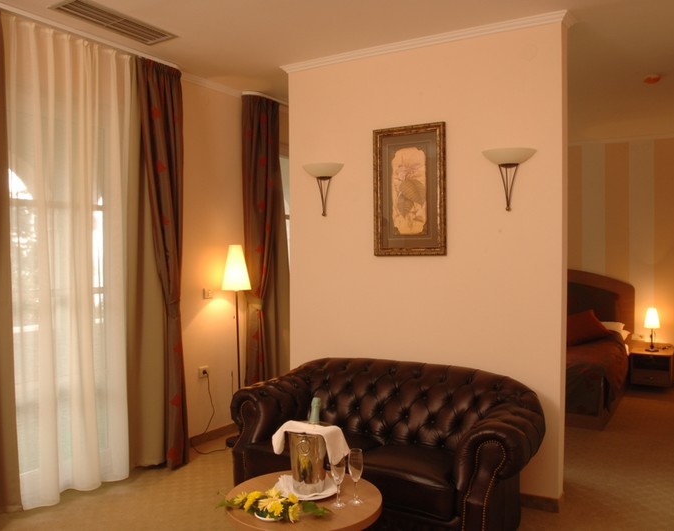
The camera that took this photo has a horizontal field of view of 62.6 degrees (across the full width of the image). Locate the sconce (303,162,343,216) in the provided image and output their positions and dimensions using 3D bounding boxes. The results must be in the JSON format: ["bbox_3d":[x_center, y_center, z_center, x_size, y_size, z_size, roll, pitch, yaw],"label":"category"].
[{"bbox_3d":[-0.093,-0.526,3.837,0.285,0.360,0.160,1,2,29],"label":"sconce"}]

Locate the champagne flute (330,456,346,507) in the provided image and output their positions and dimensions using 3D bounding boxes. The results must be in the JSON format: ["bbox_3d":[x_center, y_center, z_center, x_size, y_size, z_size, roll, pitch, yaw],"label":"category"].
[{"bbox_3d":[0.006,0.836,2.165,0.058,0.207,0.058,0,1,-3],"label":"champagne flute"}]

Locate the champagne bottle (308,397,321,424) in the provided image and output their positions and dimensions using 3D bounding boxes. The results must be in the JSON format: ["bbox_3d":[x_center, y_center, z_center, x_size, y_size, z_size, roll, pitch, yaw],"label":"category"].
[{"bbox_3d":[-0.096,0.725,2.360,0.088,0.320,0.088,5,-3,0],"label":"champagne bottle"}]

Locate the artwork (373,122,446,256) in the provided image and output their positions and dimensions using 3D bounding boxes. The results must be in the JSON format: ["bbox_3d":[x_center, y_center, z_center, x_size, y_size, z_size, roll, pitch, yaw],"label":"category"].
[{"bbox_3d":[0.449,-0.466,3.480,0.479,0.811,0.030,1,1,28],"label":"artwork"}]

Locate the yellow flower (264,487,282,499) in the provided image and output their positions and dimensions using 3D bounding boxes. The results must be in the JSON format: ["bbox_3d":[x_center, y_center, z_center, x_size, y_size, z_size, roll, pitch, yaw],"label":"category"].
[{"bbox_3d":[-0.248,0.875,2.130,0.072,0.045,0.060,0,1,3],"label":"yellow flower"}]

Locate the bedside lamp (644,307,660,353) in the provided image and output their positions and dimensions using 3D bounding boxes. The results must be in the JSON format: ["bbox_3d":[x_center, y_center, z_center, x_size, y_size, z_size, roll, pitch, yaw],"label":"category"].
[{"bbox_3d":[3.393,0.685,5.980,0.170,0.480,0.170,1,2,29],"label":"bedside lamp"}]

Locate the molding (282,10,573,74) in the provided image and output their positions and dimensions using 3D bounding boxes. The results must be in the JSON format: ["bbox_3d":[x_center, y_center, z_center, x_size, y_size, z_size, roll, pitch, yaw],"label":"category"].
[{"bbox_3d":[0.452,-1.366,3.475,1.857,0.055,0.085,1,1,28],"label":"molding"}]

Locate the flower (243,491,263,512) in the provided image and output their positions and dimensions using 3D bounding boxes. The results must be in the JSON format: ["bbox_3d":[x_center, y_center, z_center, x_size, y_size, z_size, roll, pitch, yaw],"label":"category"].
[{"bbox_3d":[-0.315,0.889,2.090,0.070,0.070,0.075,-1,1,-17],"label":"flower"}]

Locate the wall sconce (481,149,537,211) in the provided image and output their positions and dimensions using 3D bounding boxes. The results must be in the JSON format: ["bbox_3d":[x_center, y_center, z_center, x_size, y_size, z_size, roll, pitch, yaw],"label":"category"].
[{"bbox_3d":[0.970,-0.478,3.123,0.288,0.355,0.150,1,1,28],"label":"wall sconce"}]

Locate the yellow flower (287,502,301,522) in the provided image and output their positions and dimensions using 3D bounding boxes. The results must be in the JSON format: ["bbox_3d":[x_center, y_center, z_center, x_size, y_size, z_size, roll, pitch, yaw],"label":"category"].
[{"bbox_3d":[-0.157,0.913,2.050,0.055,0.062,0.058,0,1,-3],"label":"yellow flower"}]

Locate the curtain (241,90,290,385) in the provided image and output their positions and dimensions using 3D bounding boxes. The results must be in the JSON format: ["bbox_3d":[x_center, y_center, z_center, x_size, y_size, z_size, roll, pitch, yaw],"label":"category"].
[{"bbox_3d":[-0.578,0.005,4.626,0.180,2.687,0.410,1,1,35],"label":"curtain"}]

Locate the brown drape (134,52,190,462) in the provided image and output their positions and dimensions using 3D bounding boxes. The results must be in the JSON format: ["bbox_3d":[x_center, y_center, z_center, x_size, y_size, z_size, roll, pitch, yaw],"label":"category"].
[{"bbox_3d":[-1.242,0.022,3.934,0.190,2.790,0.350,1,2,33],"label":"brown drape"}]

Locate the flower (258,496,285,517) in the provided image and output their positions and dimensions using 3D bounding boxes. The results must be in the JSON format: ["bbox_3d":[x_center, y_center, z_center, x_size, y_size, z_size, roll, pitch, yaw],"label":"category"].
[{"bbox_3d":[-0.244,0.899,2.070,0.100,0.058,0.075,0,1,3],"label":"flower"}]

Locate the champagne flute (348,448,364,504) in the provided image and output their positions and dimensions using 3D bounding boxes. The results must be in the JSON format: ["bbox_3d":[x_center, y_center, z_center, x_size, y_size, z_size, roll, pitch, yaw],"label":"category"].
[{"bbox_3d":[0.073,0.829,2.197,0.060,0.213,0.060,0,1,0],"label":"champagne flute"}]

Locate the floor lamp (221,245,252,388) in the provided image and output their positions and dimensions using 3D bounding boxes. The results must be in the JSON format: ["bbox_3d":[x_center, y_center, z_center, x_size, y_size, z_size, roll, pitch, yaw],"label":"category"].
[{"bbox_3d":[-0.783,0.625,4.436,0.250,1.578,0.250,0,1,0],"label":"floor lamp"}]

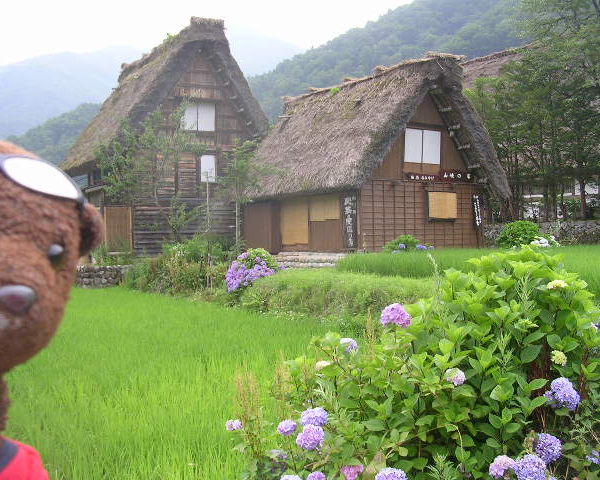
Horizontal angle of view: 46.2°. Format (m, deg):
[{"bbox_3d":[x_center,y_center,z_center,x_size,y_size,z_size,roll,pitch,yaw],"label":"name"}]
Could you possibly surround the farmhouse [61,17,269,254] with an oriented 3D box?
[{"bbox_3d":[-6.855,-4.431,33.588,8.900,10.450,9.700,-1,-1,-37],"label":"farmhouse"}]

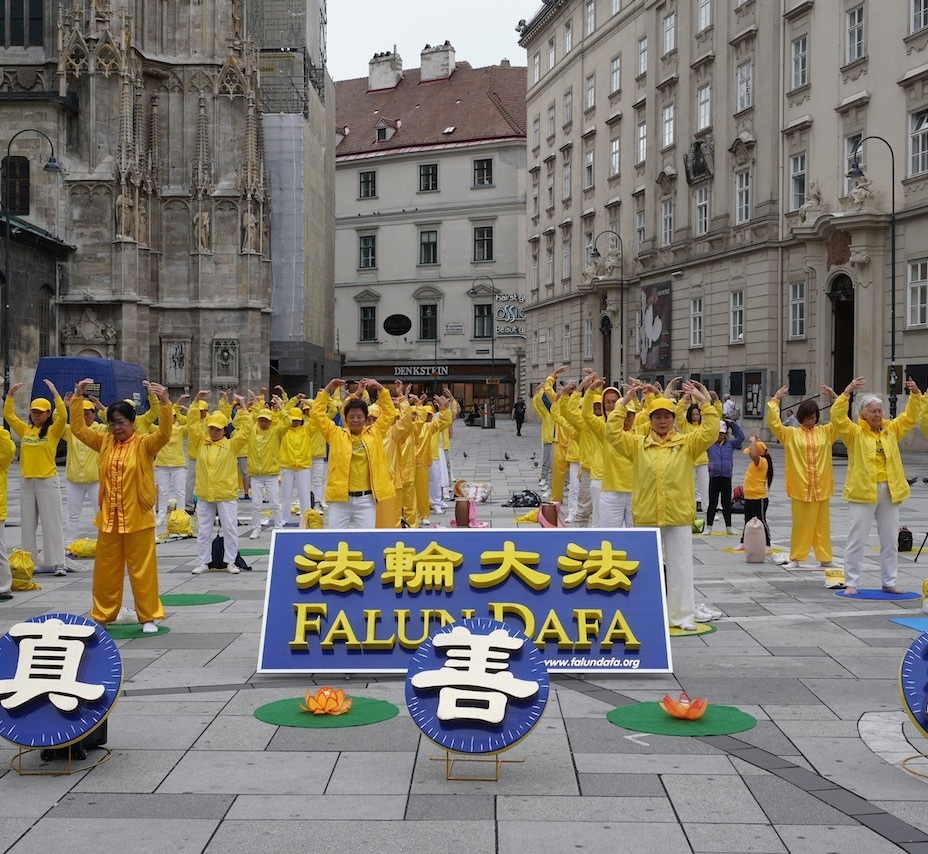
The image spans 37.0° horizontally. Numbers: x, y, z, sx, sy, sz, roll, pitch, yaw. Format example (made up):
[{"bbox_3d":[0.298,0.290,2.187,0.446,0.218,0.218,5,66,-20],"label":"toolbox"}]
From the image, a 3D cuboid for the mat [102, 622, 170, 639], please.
[{"bbox_3d":[-2.405,1.403,9.600,0.760,0.010,0.760,0,1,0],"label":"mat"}]

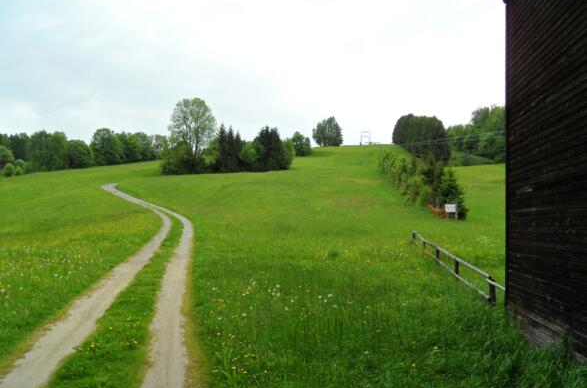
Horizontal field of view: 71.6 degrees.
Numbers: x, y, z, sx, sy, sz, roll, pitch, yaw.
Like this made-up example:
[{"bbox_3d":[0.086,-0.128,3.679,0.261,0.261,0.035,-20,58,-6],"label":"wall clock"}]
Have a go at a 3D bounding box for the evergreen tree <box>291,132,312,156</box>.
[{"bbox_3d":[2.120,-13.140,108.000,5.800,6.500,5.600,1,-3,0],"label":"evergreen tree"}]

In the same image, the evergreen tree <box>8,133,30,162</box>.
[{"bbox_3d":[-70.710,-12.000,105.000,5.600,7.700,5.400,1,-3,0],"label":"evergreen tree"}]

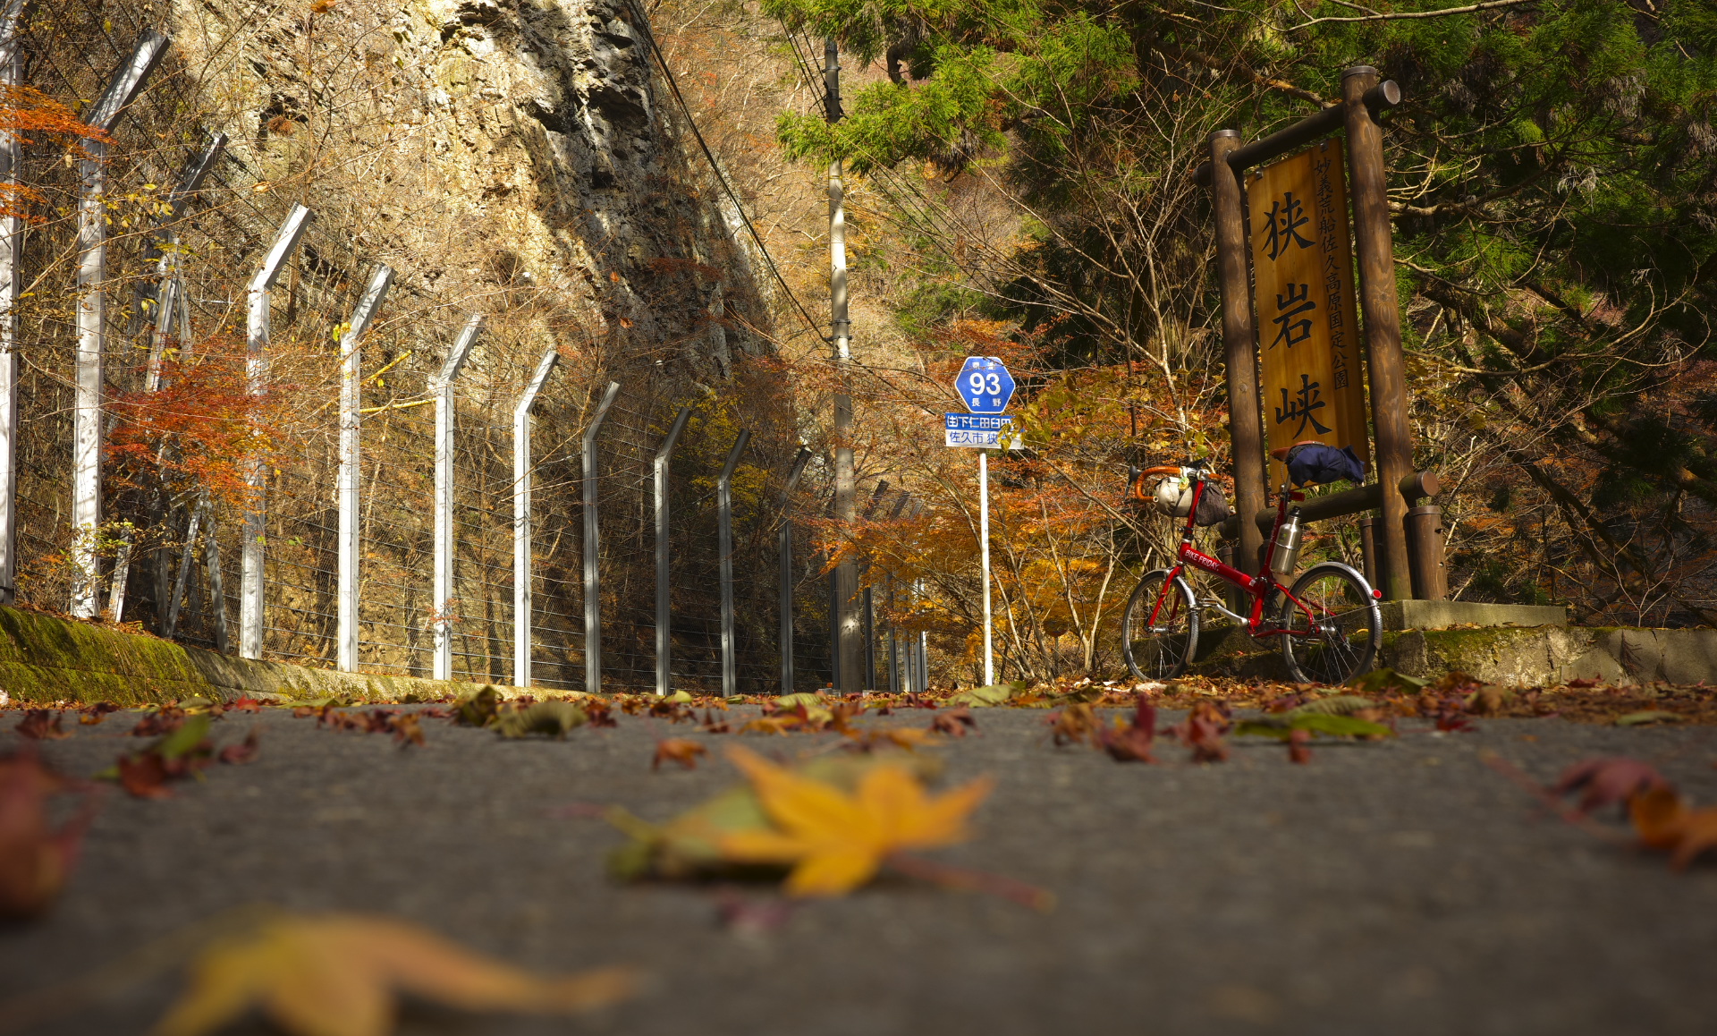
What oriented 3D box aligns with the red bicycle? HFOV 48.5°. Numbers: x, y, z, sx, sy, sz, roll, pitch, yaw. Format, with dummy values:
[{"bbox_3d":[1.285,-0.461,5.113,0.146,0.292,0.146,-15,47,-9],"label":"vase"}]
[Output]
[{"bbox_3d":[1.662,0.218,8.310,0.440,1.000,1.500,4,-5,-36],"label":"red bicycle"}]

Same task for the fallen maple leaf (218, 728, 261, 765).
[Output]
[{"bbox_3d":[-0.566,0.209,1.744,0.039,0.030,0.036,-2,-8,0],"label":"fallen maple leaf"}]

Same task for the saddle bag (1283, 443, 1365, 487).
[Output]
[{"bbox_3d":[1.960,-0.217,8.000,0.250,0.170,0.230,4,-5,-36],"label":"saddle bag"}]

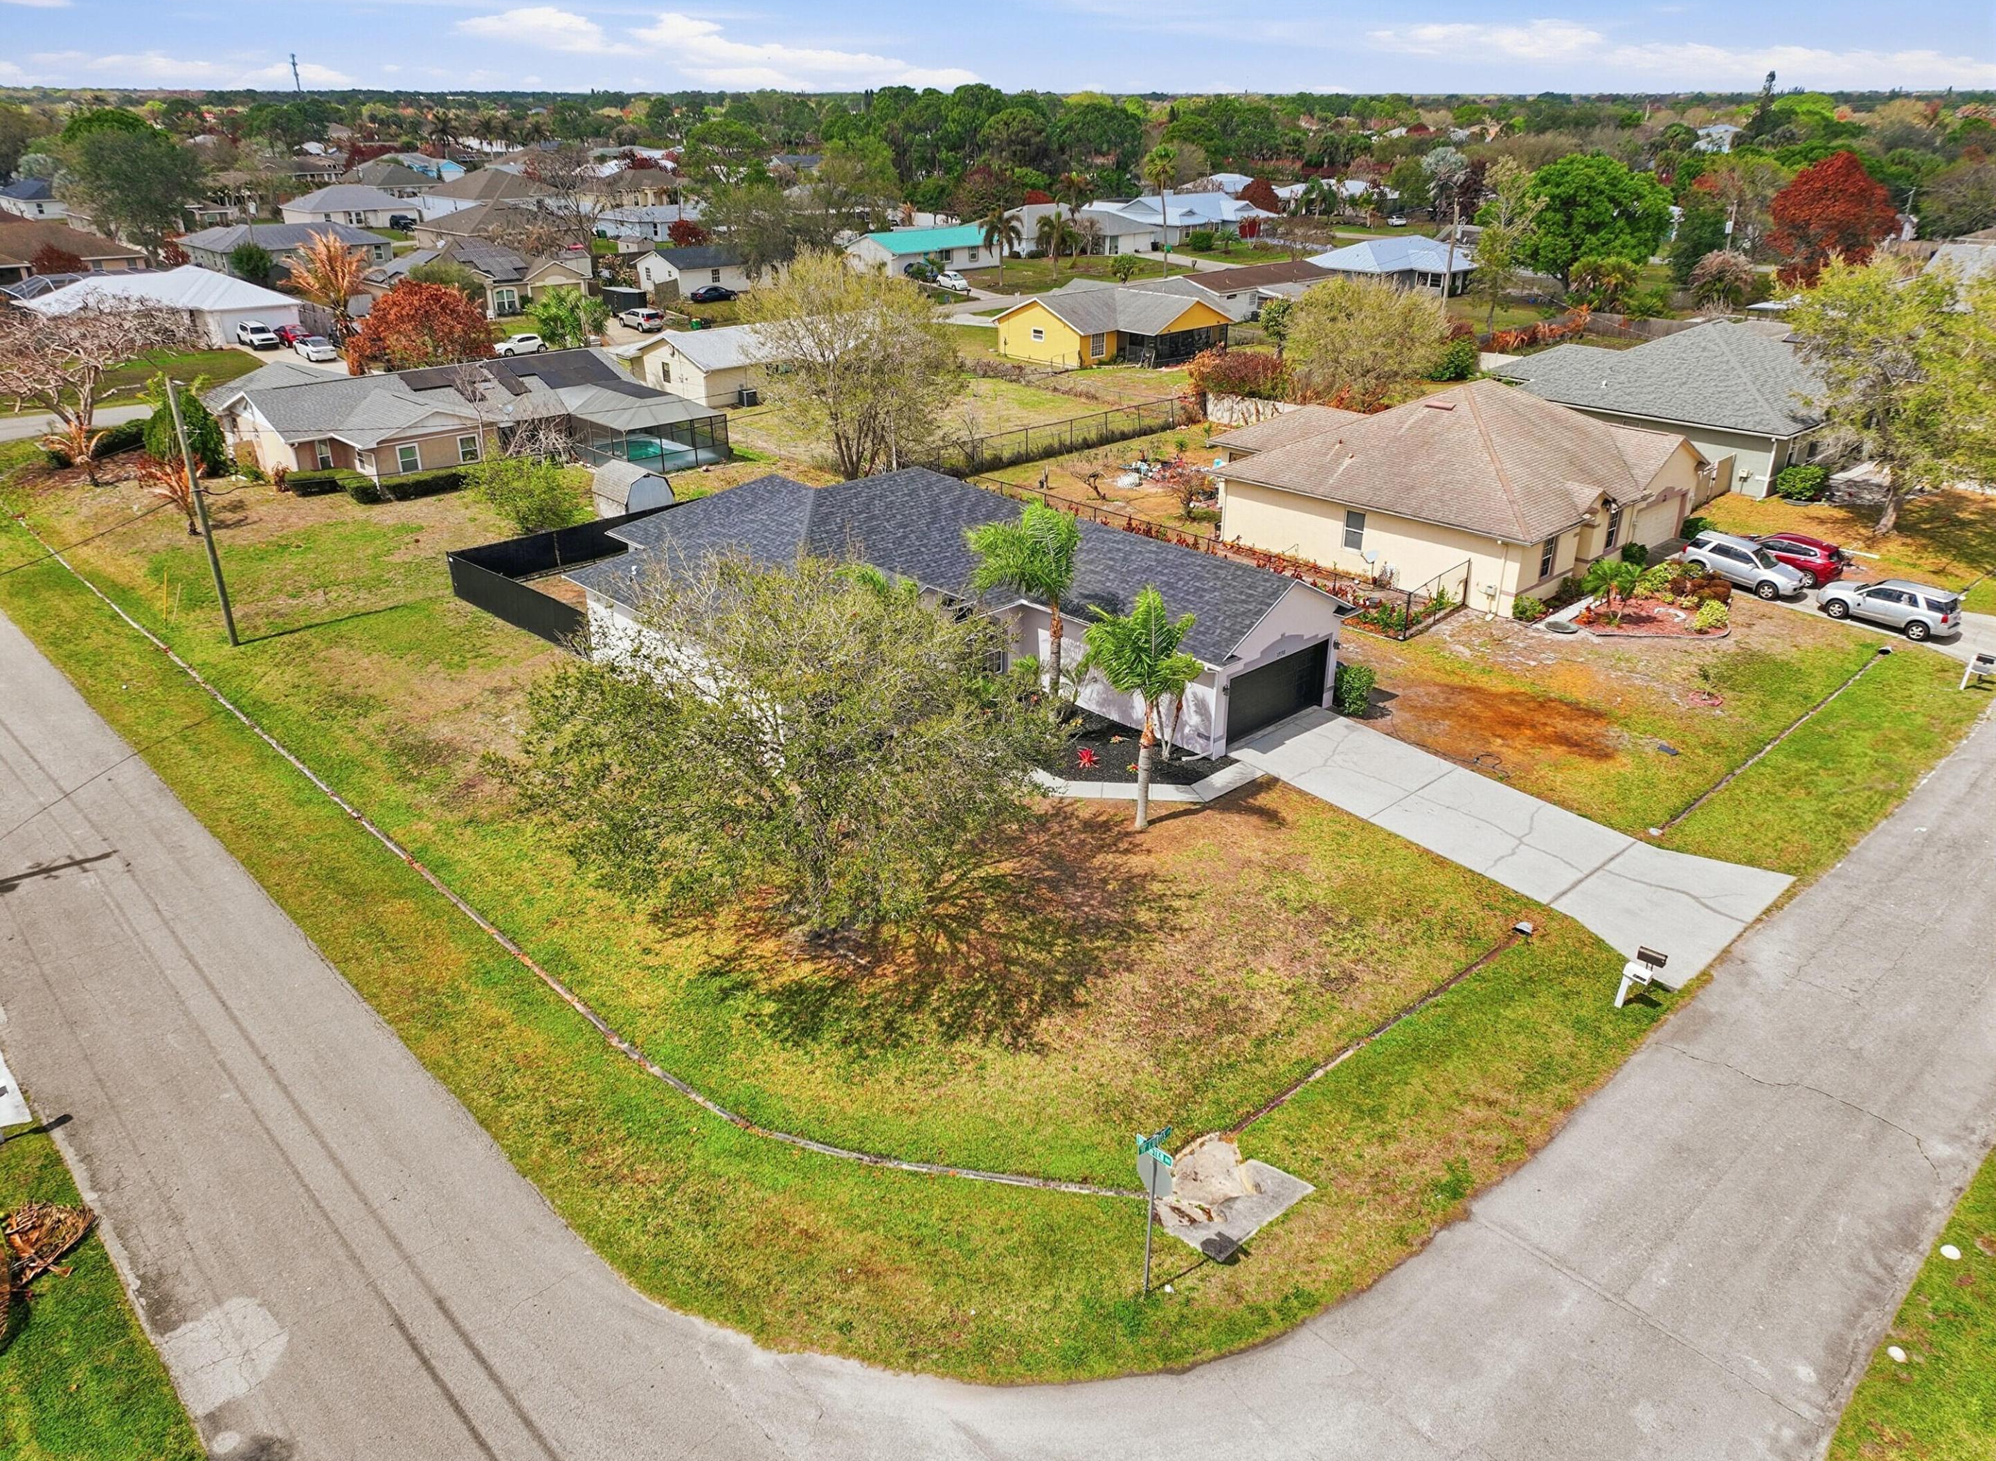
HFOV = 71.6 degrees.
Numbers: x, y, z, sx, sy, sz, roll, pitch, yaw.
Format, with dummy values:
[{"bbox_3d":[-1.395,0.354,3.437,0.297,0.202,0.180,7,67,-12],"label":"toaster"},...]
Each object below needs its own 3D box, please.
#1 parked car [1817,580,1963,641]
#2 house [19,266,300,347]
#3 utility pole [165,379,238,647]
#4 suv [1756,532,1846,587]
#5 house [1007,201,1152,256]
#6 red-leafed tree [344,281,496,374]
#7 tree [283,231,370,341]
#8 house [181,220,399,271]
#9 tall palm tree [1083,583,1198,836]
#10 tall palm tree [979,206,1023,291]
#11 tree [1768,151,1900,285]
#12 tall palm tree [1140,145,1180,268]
[{"bbox_3d":[32.724,-4.688,50.782,1.820,1.680,4.600,-19,31,-35],"label":"parked car"},{"bbox_3d":[-65.735,-33.064,108.120,16.266,4.859,16.572,-22,32,-39],"label":"house"},{"bbox_3d":[-26.991,-7.218,46.995,0.276,9.268,0.276,-22,32,-39],"label":"utility pole"},{"bbox_3d":[31.964,-7.157,56.212,1.890,1.690,4.780,-21,35,-38],"label":"suv"},{"bbox_3d":[7.322,-61.565,169.764,18.107,5.217,18.823,-22,32,-39],"label":"house"},{"bbox_3d":[-40.484,-27.784,95.444,10.230,5.972,9.514,-22,32,-39],"label":"red-leafed tree"},{"bbox_3d":[-50.379,-33.318,104.625,6.200,8.400,6.200,-11,27,-22],"label":"tree"},{"bbox_3d":[-78.561,-53.463,152.313,17.100,4.900,16.380,-21,32,-38],"label":"house"},{"bbox_3d":[3.842,-0.357,35.433,3.000,6.500,3.000,0,25,0],"label":"tall palm tree"},{"bbox_3d":[0.250,-48.153,137.829,4.300,7.600,4.300,0,25,0],"label":"tall palm tree"},{"bbox_3d":[84.181,-51.516,139.543,11.600,12.200,11.600,0,25,0],"label":"tree"},{"bbox_3d":[16.824,-54.355,144.861,4.100,13.000,4.100,3,25,6],"label":"tall palm tree"}]

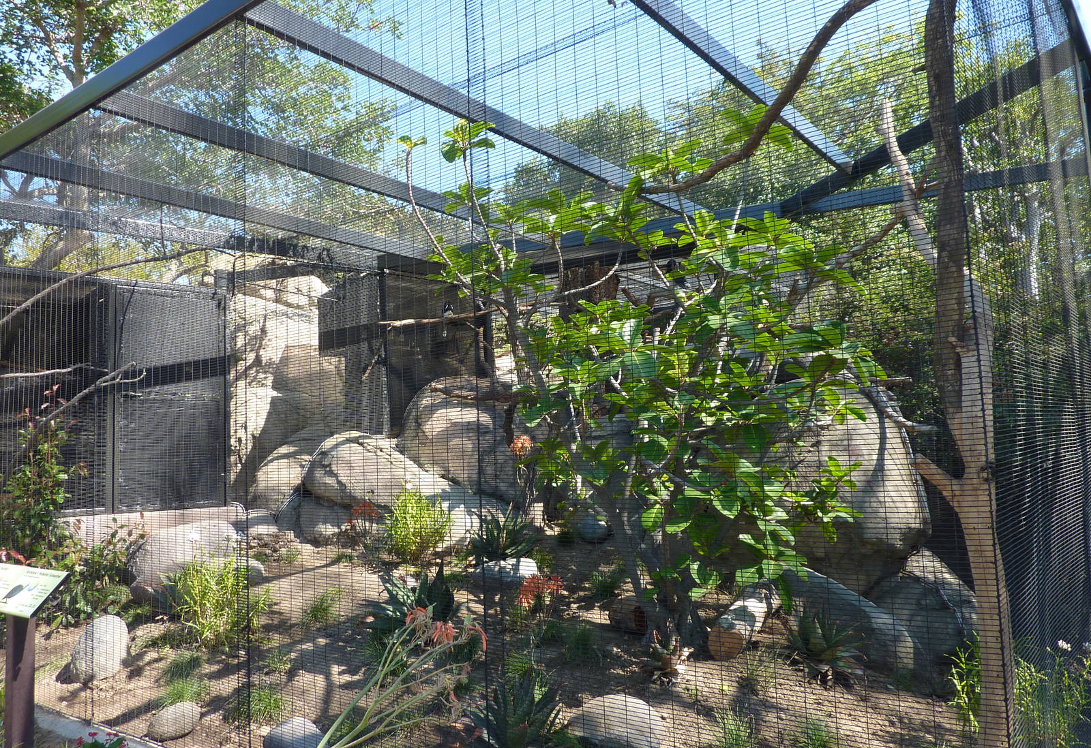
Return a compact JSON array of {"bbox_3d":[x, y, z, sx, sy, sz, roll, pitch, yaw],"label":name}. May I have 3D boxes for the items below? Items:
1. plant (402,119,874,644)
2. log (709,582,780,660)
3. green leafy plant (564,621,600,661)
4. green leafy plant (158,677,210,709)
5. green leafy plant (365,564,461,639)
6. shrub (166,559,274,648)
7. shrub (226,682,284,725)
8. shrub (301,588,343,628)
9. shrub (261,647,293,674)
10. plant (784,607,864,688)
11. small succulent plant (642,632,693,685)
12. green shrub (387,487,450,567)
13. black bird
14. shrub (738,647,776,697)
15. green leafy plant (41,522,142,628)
[{"bbox_3d":[0.433,0.078,4.423,2.550,3.188,2.050,-2,-5,0],"label":"plant"},{"bbox_3d":[1.064,1.292,4.155,0.190,0.220,0.620,-6,-6,35],"label":"log"},{"bbox_3d":[0.211,1.575,4.681,0.218,0.192,0.207,-2,-5,0],"label":"green leafy plant"},{"bbox_3d":[-2.002,1.736,4.355,0.290,0.140,0.260,0,-6,-25],"label":"green leafy plant"},{"bbox_3d":[-0.885,1.489,5.227,0.618,0.443,0.587,-2,-5,0],"label":"green leafy plant"},{"bbox_3d":[-2.218,1.531,5.349,0.697,0.522,0.627,0,-5,-23],"label":"shrub"},{"bbox_3d":[-1.516,1.718,4.107,0.297,0.190,0.273,-1,-4,-20],"label":"shrub"},{"bbox_3d":[-1.604,1.670,5.673,0.291,0.250,0.268,-1,-4,-16],"label":"shrub"},{"bbox_3d":[-1.575,1.673,4.618,0.180,0.120,0.170,-1,-5,-19],"label":"shrub"},{"bbox_3d":[1.549,1.507,4.425,0.430,0.386,0.408,-2,-5,0],"label":"plant"},{"bbox_3d":[0.610,1.430,3.976,0.246,0.235,0.226,-3,-4,8],"label":"small succulent plant"},{"bbox_3d":[-1.102,1.303,6.832,0.541,0.614,0.514,-2,-5,0],"label":"green shrub"},{"bbox_3d":[-0.784,-0.436,6.300,0.110,0.285,0.150,-1,-5,-21],"label":"black bird"},{"bbox_3d":[0.998,1.401,3.724,0.183,0.205,0.169,-3,-4,14],"label":"shrub"},{"bbox_3d":[-3.595,1.558,6.263,0.815,0.774,0.652,0,-6,-30],"label":"green leafy plant"}]

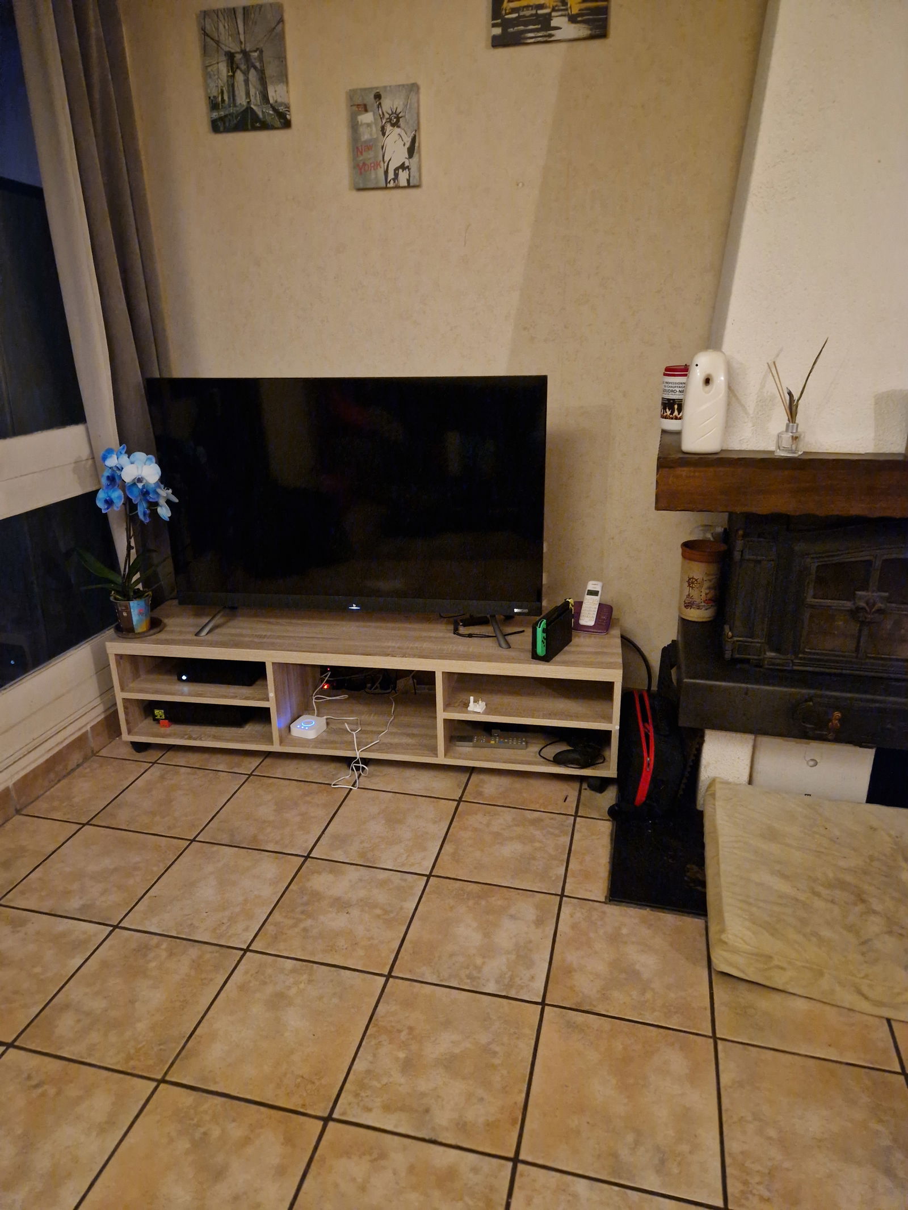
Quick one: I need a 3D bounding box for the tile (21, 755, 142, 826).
[{"bbox_3d":[-1.127,0.571,2.498,0.220,0.010,0.333,4,21,13],"label":"tile"}]

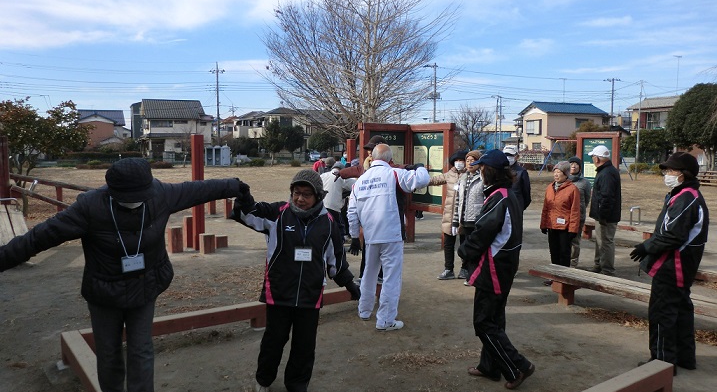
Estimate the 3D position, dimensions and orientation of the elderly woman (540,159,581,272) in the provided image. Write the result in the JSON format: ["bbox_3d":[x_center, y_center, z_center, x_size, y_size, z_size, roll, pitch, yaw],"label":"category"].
[{"bbox_3d":[2.443,0.319,6.711,0.500,1.470,0.340,4,6,43],"label":"elderly woman"}]

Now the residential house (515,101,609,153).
[{"bbox_3d":[22.299,-6.640,61.787,8.300,7.200,5.600,-2,5,-21],"label":"residential house"}]

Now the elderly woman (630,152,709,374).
[{"bbox_3d":[2.223,0.472,3.976,0.480,1.570,0.500,0,4,0],"label":"elderly woman"}]

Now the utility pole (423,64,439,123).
[{"bbox_3d":[8.353,-9.326,64.000,1.800,11.800,0.800,0,4,0],"label":"utility pole"}]

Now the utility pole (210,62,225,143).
[{"bbox_3d":[-16.988,-10.218,67.385,1.700,12.400,0.600,-1,5,-17],"label":"utility pole"}]

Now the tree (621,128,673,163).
[{"bbox_3d":[24.202,-4.034,47.000,4.400,3.500,3.800,2,5,27],"label":"tree"}]

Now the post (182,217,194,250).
[{"bbox_3d":[-2.755,0.590,9.200,0.180,0.500,0.180,-4,6,-39],"label":"post"}]

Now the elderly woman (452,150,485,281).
[{"bbox_3d":[1.309,0.265,6.595,0.500,1.570,0.340,2,5,25],"label":"elderly woman"}]

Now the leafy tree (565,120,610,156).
[{"bbox_3d":[20.063,-4.512,49.000,4.100,4.200,3.600,2,5,22],"label":"leafy tree"}]

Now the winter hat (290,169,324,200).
[{"bbox_3d":[-0.323,-0.066,3.507,0.210,0.200,0.250,7,10,23],"label":"winter hat"}]

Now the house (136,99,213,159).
[{"bbox_3d":[-23.739,-8.390,72.554,9.000,7.900,7.800,-2,5,-22],"label":"house"}]

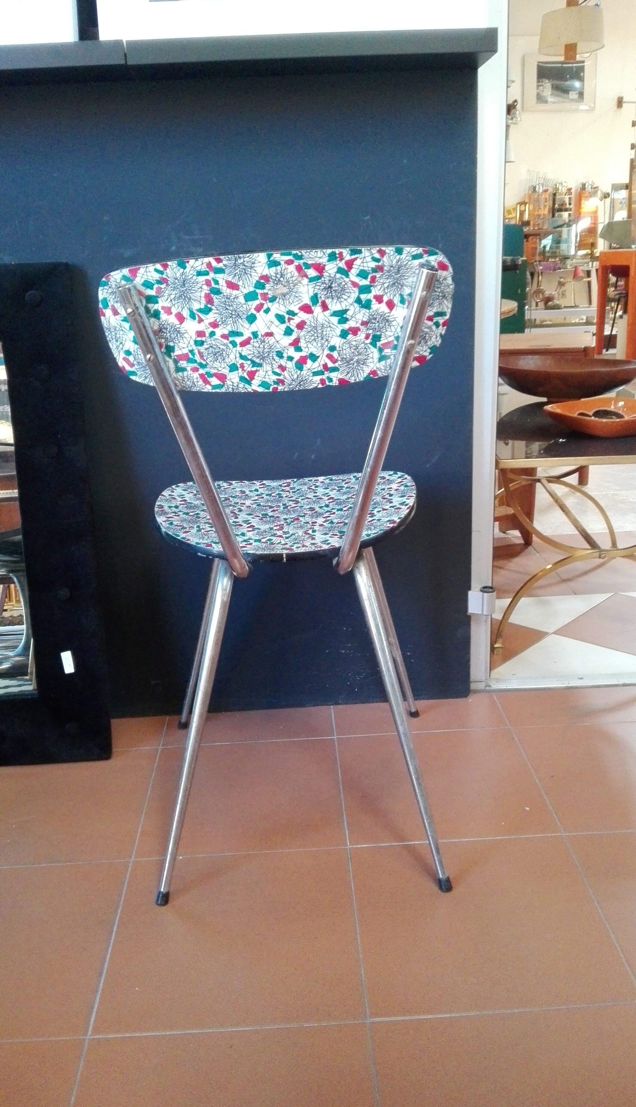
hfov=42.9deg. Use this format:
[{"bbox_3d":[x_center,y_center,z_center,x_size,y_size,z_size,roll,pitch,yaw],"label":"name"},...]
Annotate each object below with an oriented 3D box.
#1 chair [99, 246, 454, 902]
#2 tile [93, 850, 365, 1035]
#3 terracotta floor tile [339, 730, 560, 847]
[{"bbox_3d":[-0.042,0.010,1.133,0.440,0.800,0.520,-3,19,-1],"label":"chair"},{"bbox_3d":[-0.103,0.478,1.023,0.303,0.010,0.288,-3,19,-1],"label":"tile"},{"bbox_3d":[0.193,0.369,1.303,0.303,0.010,0.288,-3,19,-1],"label":"terracotta floor tile"}]

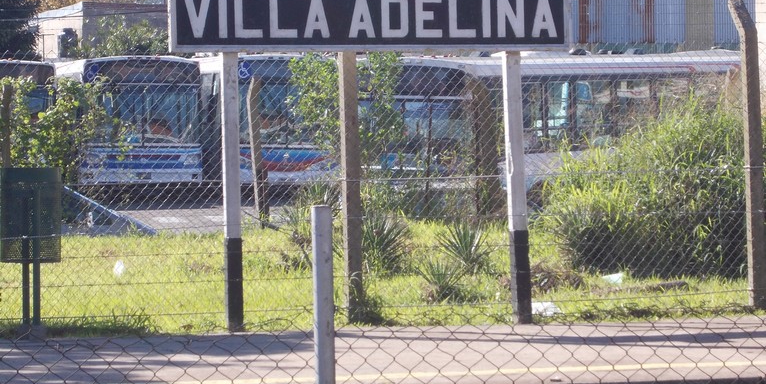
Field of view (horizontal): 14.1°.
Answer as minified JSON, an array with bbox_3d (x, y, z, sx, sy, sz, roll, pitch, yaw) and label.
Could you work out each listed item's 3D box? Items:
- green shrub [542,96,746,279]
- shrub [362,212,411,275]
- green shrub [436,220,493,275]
[{"bbox_3d":[2.509,-0.043,29.600,2.000,1.780,1.700,-1,2,-3],"label":"green shrub"},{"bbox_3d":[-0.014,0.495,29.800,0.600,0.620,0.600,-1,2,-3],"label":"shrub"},{"bbox_3d":[0.794,0.544,29.800,0.570,0.530,0.560,-1,2,-3],"label":"green shrub"}]

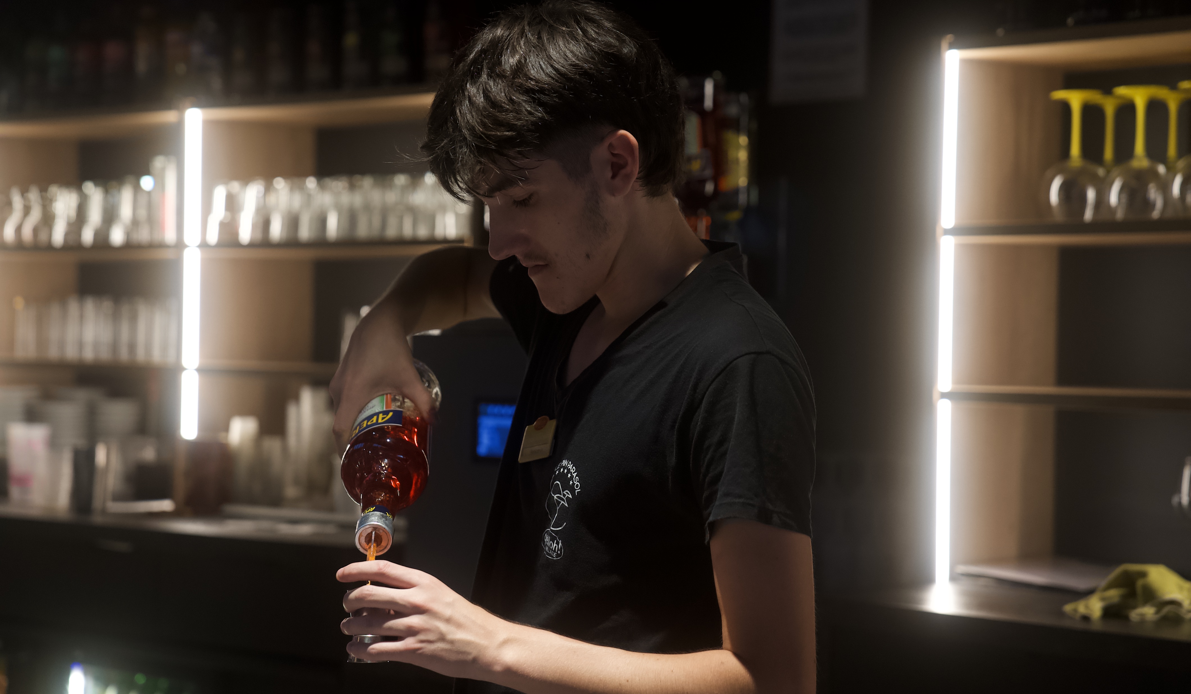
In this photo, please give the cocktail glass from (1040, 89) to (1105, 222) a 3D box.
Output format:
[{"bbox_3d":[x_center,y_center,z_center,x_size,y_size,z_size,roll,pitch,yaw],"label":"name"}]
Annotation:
[{"bbox_3d":[0.759,-0.303,3.686,0.101,0.209,0.101,1,0,0],"label":"cocktail glass"}]

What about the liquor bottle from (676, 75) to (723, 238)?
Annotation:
[{"bbox_3d":[0.182,-0.328,4.100,0.088,0.310,0.088,1,0,0],"label":"liquor bottle"}]

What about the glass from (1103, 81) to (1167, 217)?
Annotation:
[{"bbox_3d":[0.844,-0.302,3.615,0.101,0.209,0.101,1,0,39],"label":"glass"}]

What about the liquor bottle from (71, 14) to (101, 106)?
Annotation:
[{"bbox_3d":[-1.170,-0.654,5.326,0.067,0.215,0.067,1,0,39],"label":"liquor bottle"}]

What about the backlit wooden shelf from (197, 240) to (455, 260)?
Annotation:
[{"bbox_3d":[-0.436,-0.207,4.797,0.768,0.022,0.341,1,0,39],"label":"backlit wooden shelf"}]

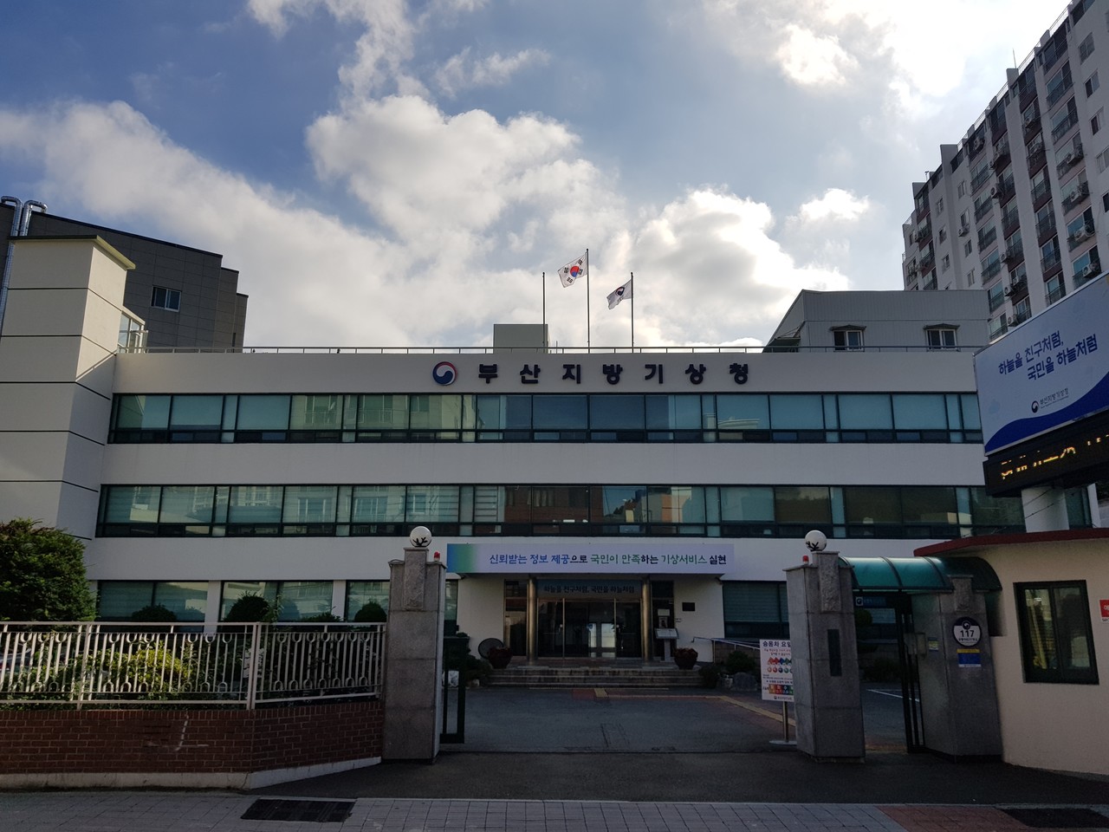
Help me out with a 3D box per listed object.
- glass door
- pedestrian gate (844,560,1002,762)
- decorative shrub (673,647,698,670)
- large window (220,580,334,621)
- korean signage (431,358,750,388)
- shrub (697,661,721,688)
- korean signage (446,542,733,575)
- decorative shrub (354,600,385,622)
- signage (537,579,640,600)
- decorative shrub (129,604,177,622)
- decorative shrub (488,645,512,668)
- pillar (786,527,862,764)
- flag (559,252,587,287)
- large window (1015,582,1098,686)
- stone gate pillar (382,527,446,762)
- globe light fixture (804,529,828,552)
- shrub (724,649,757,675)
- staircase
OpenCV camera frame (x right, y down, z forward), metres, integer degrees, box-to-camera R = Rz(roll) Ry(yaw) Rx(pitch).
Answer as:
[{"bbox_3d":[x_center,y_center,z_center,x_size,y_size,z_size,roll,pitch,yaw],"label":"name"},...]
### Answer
[{"bbox_3d":[1.328,7.999,31.423,3.935,2.186,0.150,0,-13,2],"label":"glass door"},{"bbox_3d":[4.580,2.983,10.511,1.780,2.400,1.100,0,-14,1],"label":"pedestrian gate"},{"bbox_3d":[4.030,7.408,25.576,0.795,0.691,0.795,0,-13,2],"label":"decorative shrub"},{"bbox_3d":[-9.329,6.481,27.975,3.819,1.927,0.200,0,-13,2],"label":"large window"},{"bbox_3d":[1.349,-1.565,31.162,11.860,1.000,0.150,0,-14,1],"label":"korean signage"},{"bbox_3d":[3.968,6.687,21.430,0.620,0.630,0.620,0,-14,1],"label":"shrub"},{"bbox_3d":[1.174,4.685,27.561,9.467,1.048,0.060,0,-13,2],"label":"korean signage"},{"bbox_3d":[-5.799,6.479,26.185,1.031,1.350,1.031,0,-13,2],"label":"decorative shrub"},{"bbox_3d":[1.226,6.186,29.661,3.650,0.680,0.060,0,-14,1],"label":"signage"},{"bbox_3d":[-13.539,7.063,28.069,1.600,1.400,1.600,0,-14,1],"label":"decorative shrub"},{"bbox_3d":[-1.700,7.453,25.732,0.751,0.695,0.751,0,-13,2],"label":"decorative shrub"},{"bbox_3d":[3.505,2.922,10.892,0.670,2.806,0.910,0,-13,0],"label":"pillar"},{"bbox_3d":[0.718,-5.562,31.762,1.106,1.362,0.350,0,-13,2],"label":"flag"},{"bbox_3d":[5.699,2.459,9.479,0.730,1.130,0.120,-10,-17,36],"label":"large window"},{"bbox_3d":[-1.702,2.760,10.335,0.630,2.740,0.630,0,-14,1],"label":"stone gate pillar"},{"bbox_3d":[3.331,1.593,10.598,0.270,0.270,0.270,0,-14,1],"label":"globe light fixture"},{"bbox_3d":[4.989,6.645,22.239,0.860,0.780,0.860,0,-14,1],"label":"shrub"},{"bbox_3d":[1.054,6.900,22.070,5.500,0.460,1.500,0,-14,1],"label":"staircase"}]

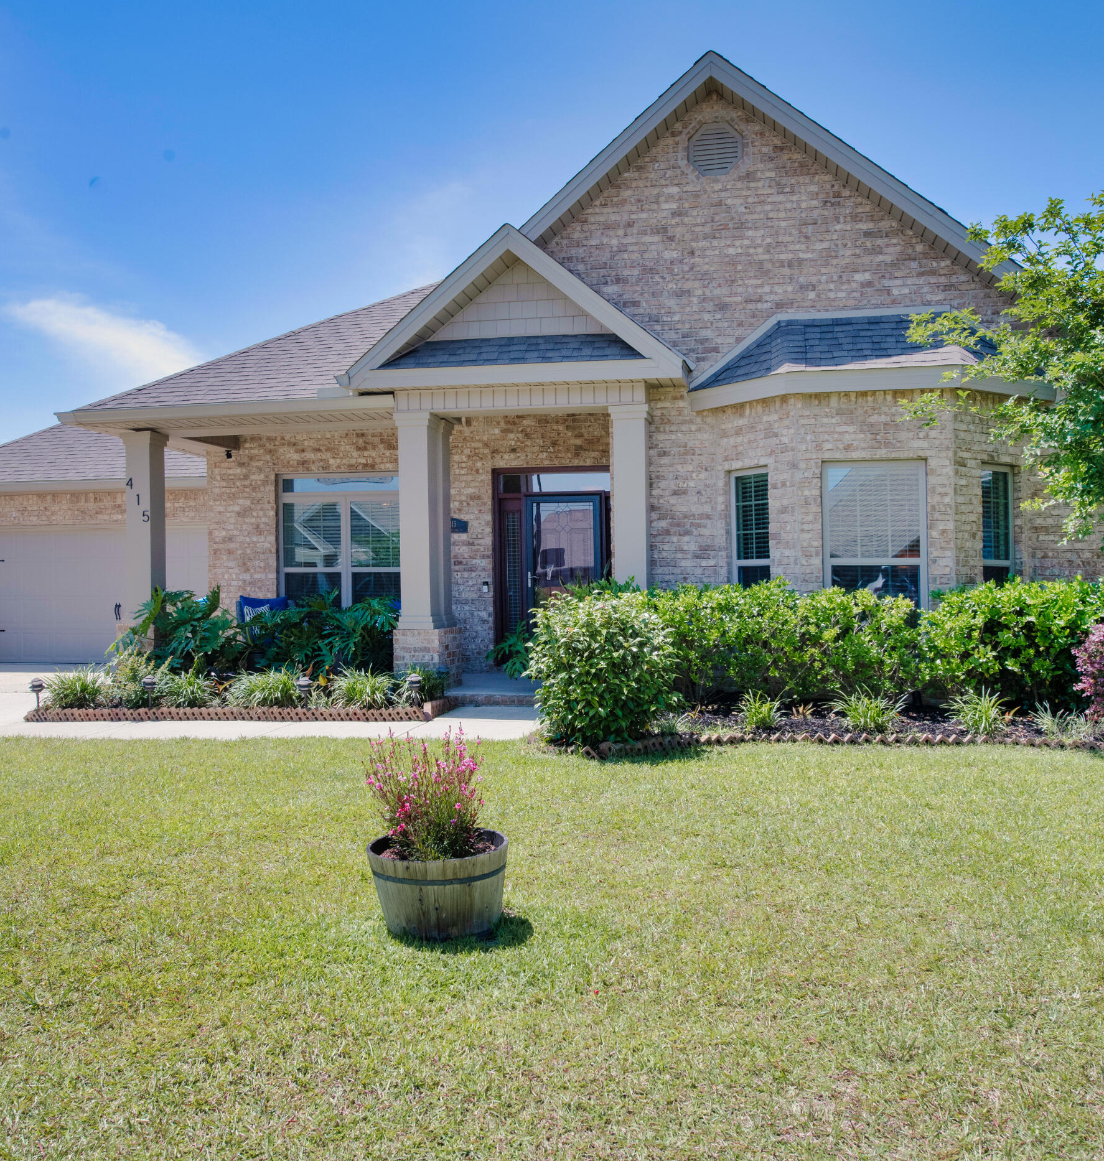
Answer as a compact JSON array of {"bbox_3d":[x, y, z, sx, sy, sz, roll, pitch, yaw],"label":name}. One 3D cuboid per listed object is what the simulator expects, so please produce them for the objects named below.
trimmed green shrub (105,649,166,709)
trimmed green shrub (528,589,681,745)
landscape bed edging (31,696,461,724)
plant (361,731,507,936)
[{"bbox_3d":[-3.891,0.928,10.399,0.560,0.560,0.520,-1,0,0],"label":"trimmed green shrub"},{"bbox_3d":[0.375,0.649,8.399,1.100,1.100,1.050,-1,0,0],"label":"trimmed green shrub"},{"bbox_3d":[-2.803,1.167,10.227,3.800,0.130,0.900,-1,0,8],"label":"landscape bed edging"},{"bbox_3d":[-0.457,0.979,4.348,0.550,0.790,0.550,-1,0,0],"label":"plant"}]

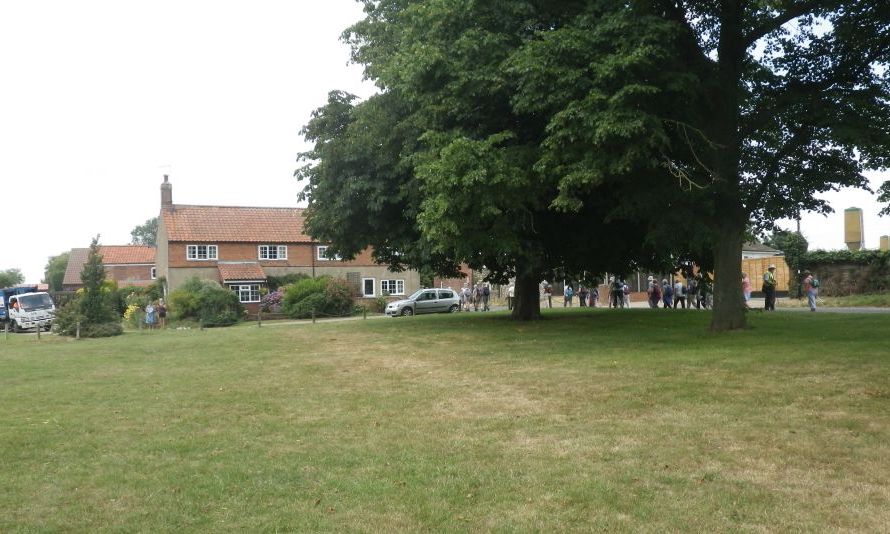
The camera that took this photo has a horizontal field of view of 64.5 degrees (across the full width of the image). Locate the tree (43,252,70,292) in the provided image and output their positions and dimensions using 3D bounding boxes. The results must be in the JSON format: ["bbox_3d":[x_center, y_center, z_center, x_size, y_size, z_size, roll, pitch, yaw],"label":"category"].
[{"bbox_3d":[-38.166,1.340,70.000,4.200,5.559,4.000,-1,-1,-29],"label":"tree"}]

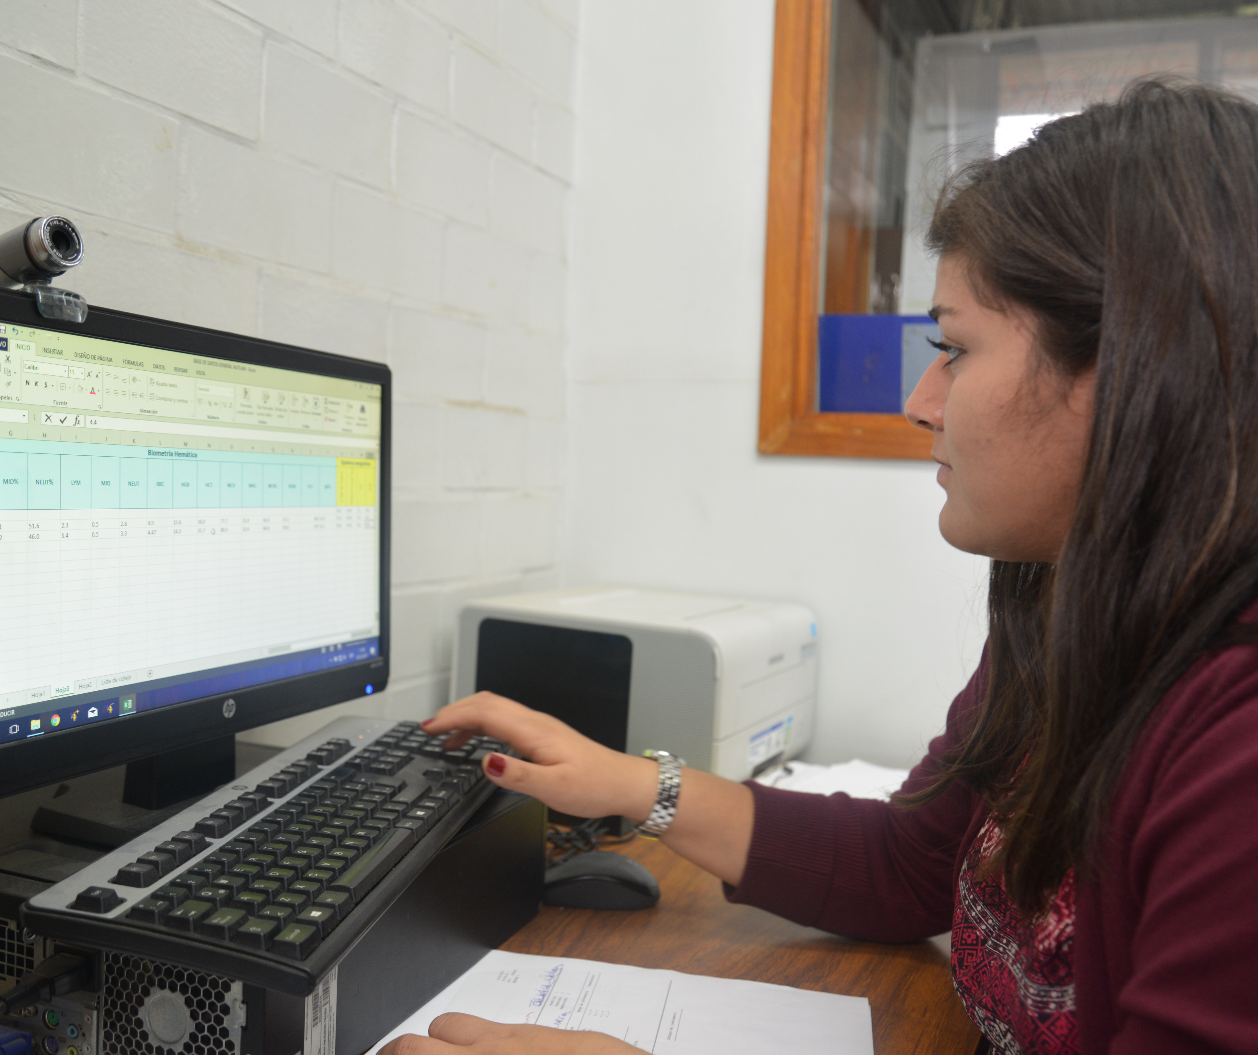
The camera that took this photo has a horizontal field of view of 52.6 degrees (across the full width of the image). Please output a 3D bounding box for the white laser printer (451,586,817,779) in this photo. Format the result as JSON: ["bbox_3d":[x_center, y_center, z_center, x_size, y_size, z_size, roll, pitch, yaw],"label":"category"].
[{"bbox_3d":[0.026,0.196,1.503,0.302,0.228,0.394,3,3,23],"label":"white laser printer"}]

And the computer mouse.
[{"bbox_3d":[-0.027,0.304,1.118,0.113,0.039,0.062,3,2,11],"label":"computer mouse"}]

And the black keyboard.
[{"bbox_3d":[-0.202,0.193,0.860,0.162,0.029,0.456,9,5,8],"label":"black keyboard"}]

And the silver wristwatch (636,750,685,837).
[{"bbox_3d":[0.022,0.202,0.960,0.034,0.060,0.058,18,-11,-9],"label":"silver wristwatch"}]

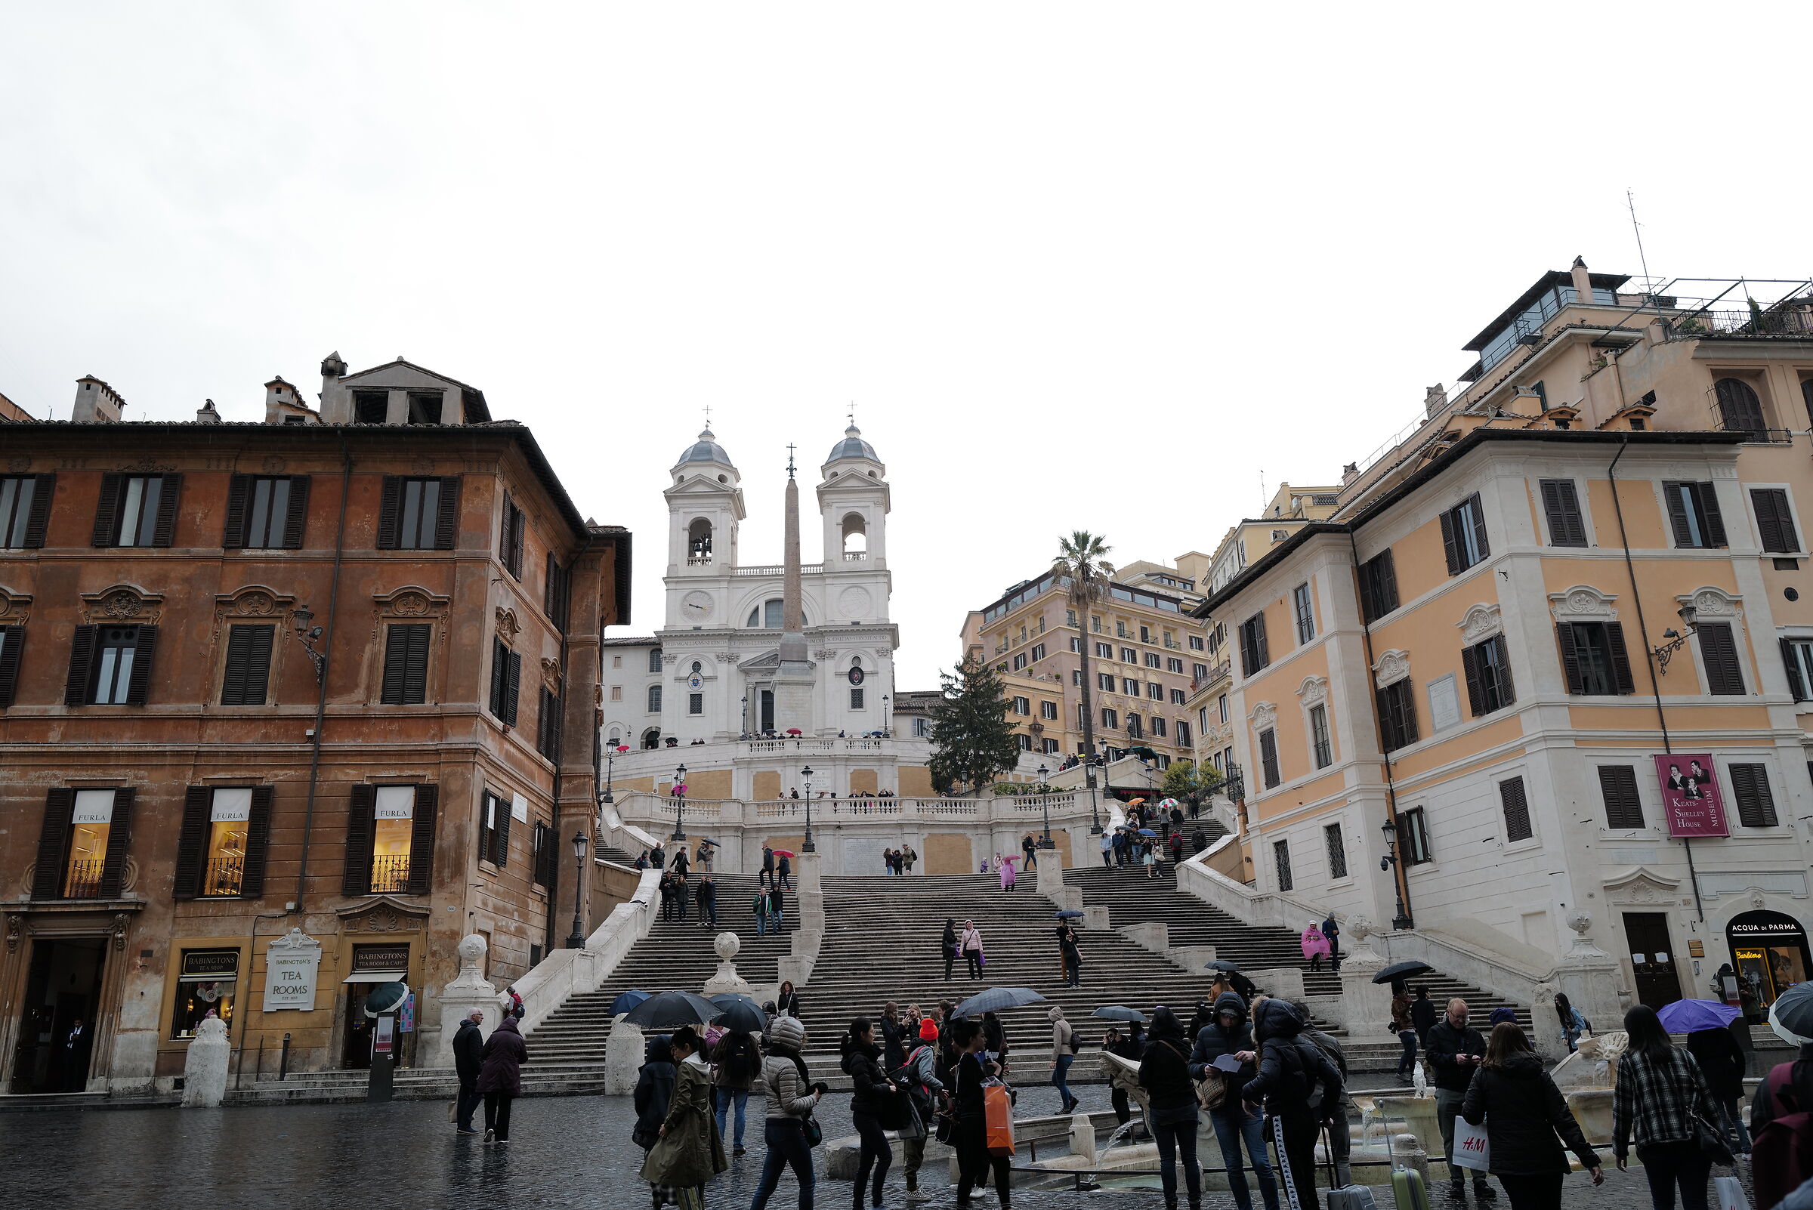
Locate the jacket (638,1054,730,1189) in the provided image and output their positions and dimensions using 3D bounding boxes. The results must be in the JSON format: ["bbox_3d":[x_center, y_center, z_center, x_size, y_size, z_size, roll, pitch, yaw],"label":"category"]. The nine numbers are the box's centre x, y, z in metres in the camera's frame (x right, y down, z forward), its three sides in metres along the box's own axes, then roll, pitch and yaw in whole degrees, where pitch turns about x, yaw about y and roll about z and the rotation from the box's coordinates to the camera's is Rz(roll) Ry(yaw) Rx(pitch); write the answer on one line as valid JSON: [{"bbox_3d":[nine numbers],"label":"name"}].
[{"bbox_3d":[-1.820,4.225,11.578,0.600,1.050,0.520,-8,-19,20],"label":"jacket"}]

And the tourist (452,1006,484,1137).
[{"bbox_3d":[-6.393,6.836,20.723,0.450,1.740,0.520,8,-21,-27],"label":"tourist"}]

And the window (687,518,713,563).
[{"bbox_3d":[-22.136,-6.900,150.982,2.729,5.178,0.600,-2,-18,0],"label":"window"}]

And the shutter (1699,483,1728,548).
[{"bbox_3d":[25.534,-2.848,44.648,0.520,2.189,0.060,-2,-18,0],"label":"shutter"}]

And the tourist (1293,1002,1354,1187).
[{"bbox_3d":[3.631,4.451,12.715,0.550,1.700,0.480,10,-22,-32],"label":"tourist"}]

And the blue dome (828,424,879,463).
[{"bbox_3d":[-5.599,-16.764,147.298,5.600,4.200,5.600,-1,-18,0],"label":"blue dome"}]

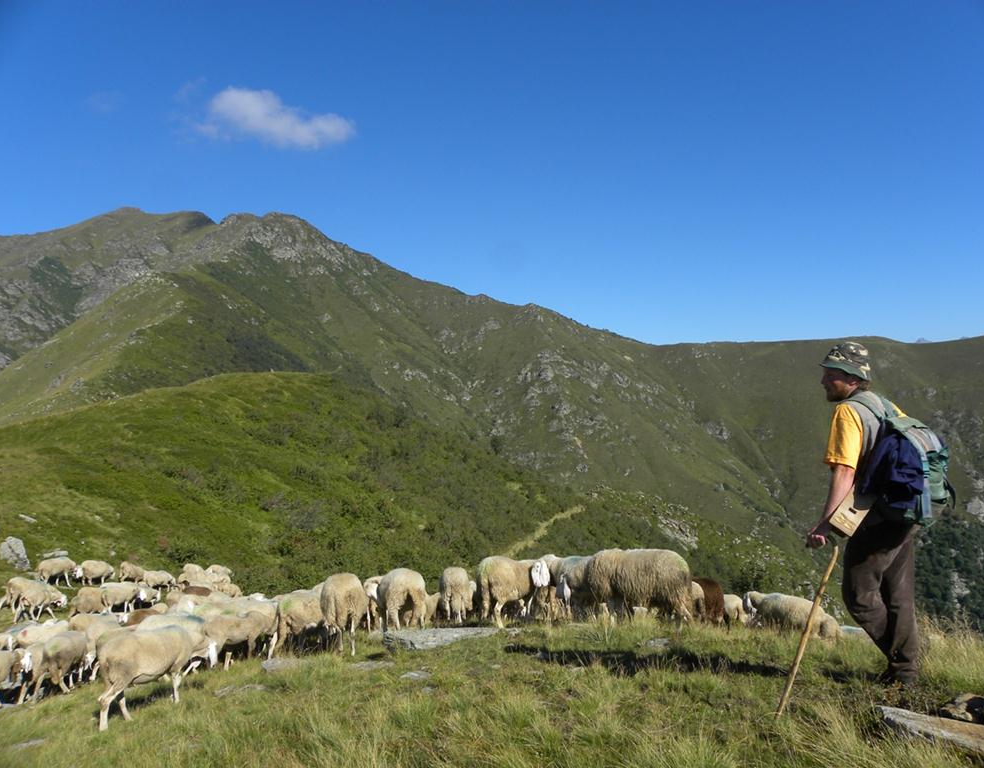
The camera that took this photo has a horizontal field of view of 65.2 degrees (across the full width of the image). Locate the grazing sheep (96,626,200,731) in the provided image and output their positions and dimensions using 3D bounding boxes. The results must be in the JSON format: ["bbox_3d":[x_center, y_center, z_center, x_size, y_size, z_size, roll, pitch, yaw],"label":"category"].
[{"bbox_3d":[-3.111,2.675,7.100,0.420,0.780,1.000,0,0,37],"label":"grazing sheep"}]

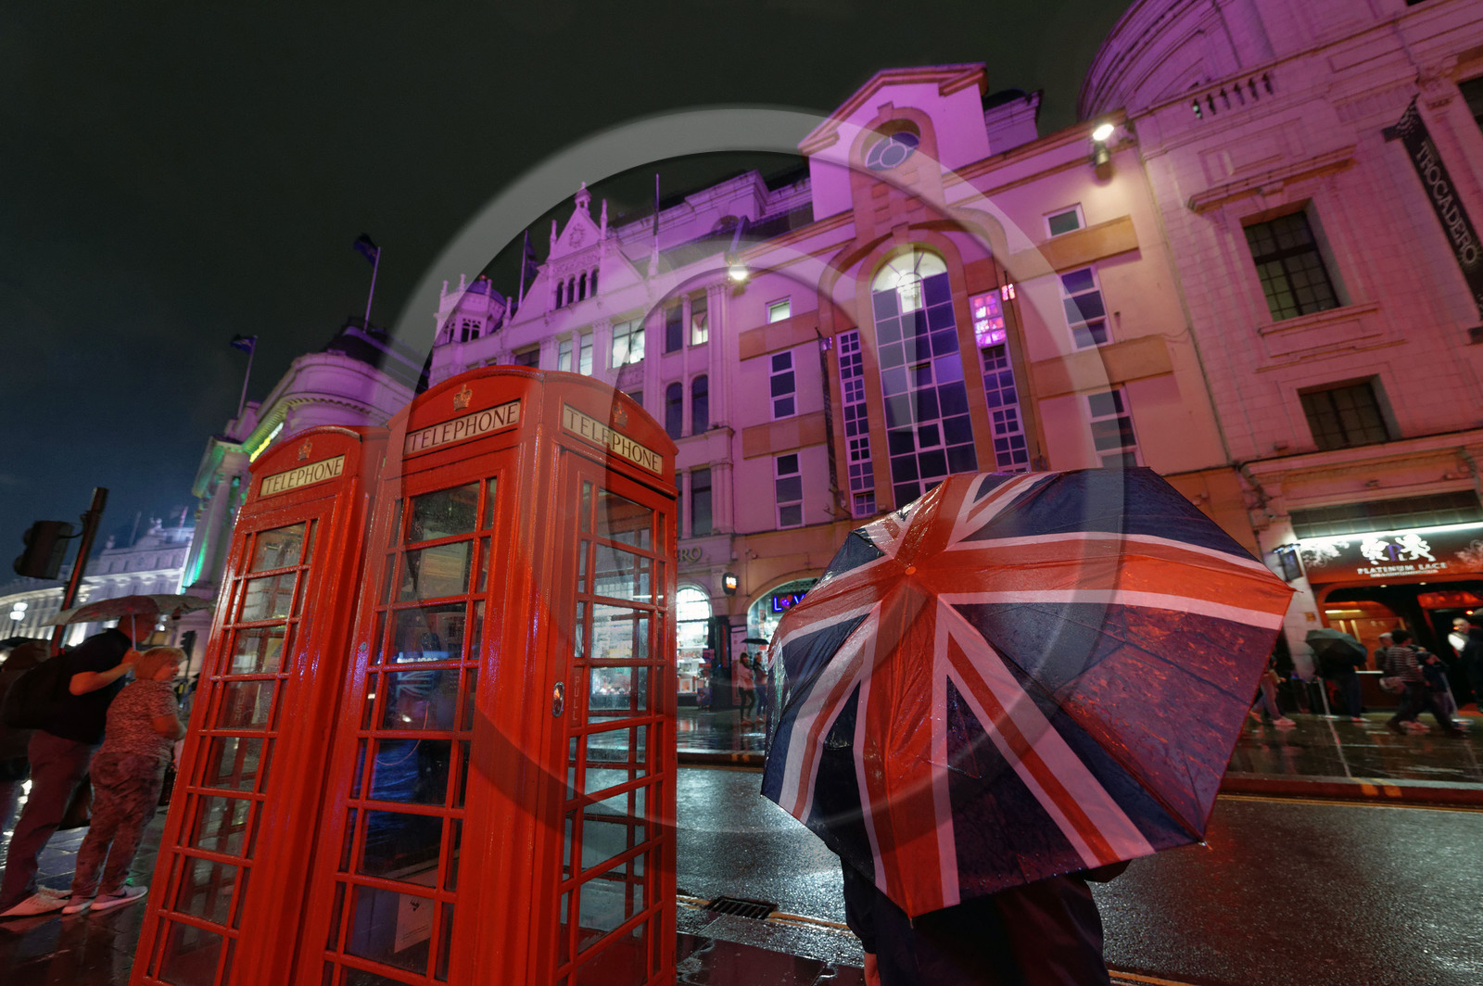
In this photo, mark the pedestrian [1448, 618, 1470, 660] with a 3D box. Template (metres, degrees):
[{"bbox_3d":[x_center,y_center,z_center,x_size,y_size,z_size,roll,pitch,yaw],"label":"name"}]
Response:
[{"bbox_3d":[14.532,3.395,11.348,0.360,1.780,0.520,7,-19,-27],"label":"pedestrian"}]

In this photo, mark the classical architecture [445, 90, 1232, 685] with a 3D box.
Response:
[{"bbox_3d":[0.210,-2.543,28.012,32.400,23.600,12.000,-10,-18,25],"label":"classical architecture"}]

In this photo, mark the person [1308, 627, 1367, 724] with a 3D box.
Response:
[{"bbox_3d":[12.224,3.648,11.721,0.880,1.770,0.880,-15,-21,37],"label":"person"}]

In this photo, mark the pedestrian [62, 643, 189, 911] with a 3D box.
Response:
[{"bbox_3d":[-4.126,1.895,3.949,0.520,1.580,0.470,-7,-18,18],"label":"pedestrian"}]

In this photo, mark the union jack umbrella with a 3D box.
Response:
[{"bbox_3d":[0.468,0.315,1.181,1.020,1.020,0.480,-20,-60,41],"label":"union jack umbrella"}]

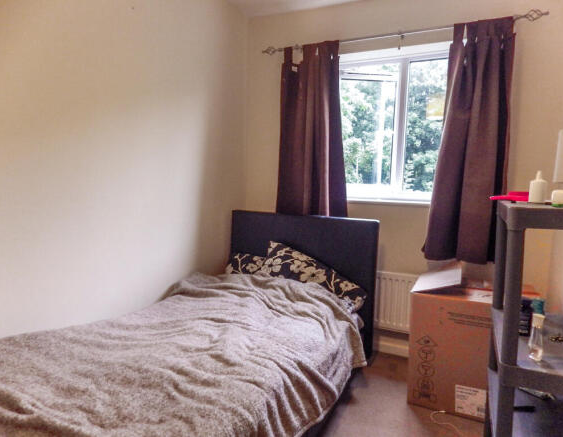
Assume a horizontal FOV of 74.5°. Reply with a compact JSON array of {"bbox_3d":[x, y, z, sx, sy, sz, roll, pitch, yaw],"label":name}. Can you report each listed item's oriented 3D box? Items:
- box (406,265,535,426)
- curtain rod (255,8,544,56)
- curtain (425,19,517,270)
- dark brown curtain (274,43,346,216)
[{"bbox_3d":[0.967,0.626,1.924,0.545,0.620,0.400,3,5,23],"label":"box"},{"bbox_3d":[0.611,-1.091,2.208,1.631,0.076,0.090,3,5,23],"label":"curtain rod"},{"bbox_3d":[1.031,-0.405,2.073,0.388,1.310,0.130,3,5,23],"label":"curtain"},{"bbox_3d":[0.205,-0.459,2.432,0.480,1.300,0.125,3,5,23],"label":"dark brown curtain"}]

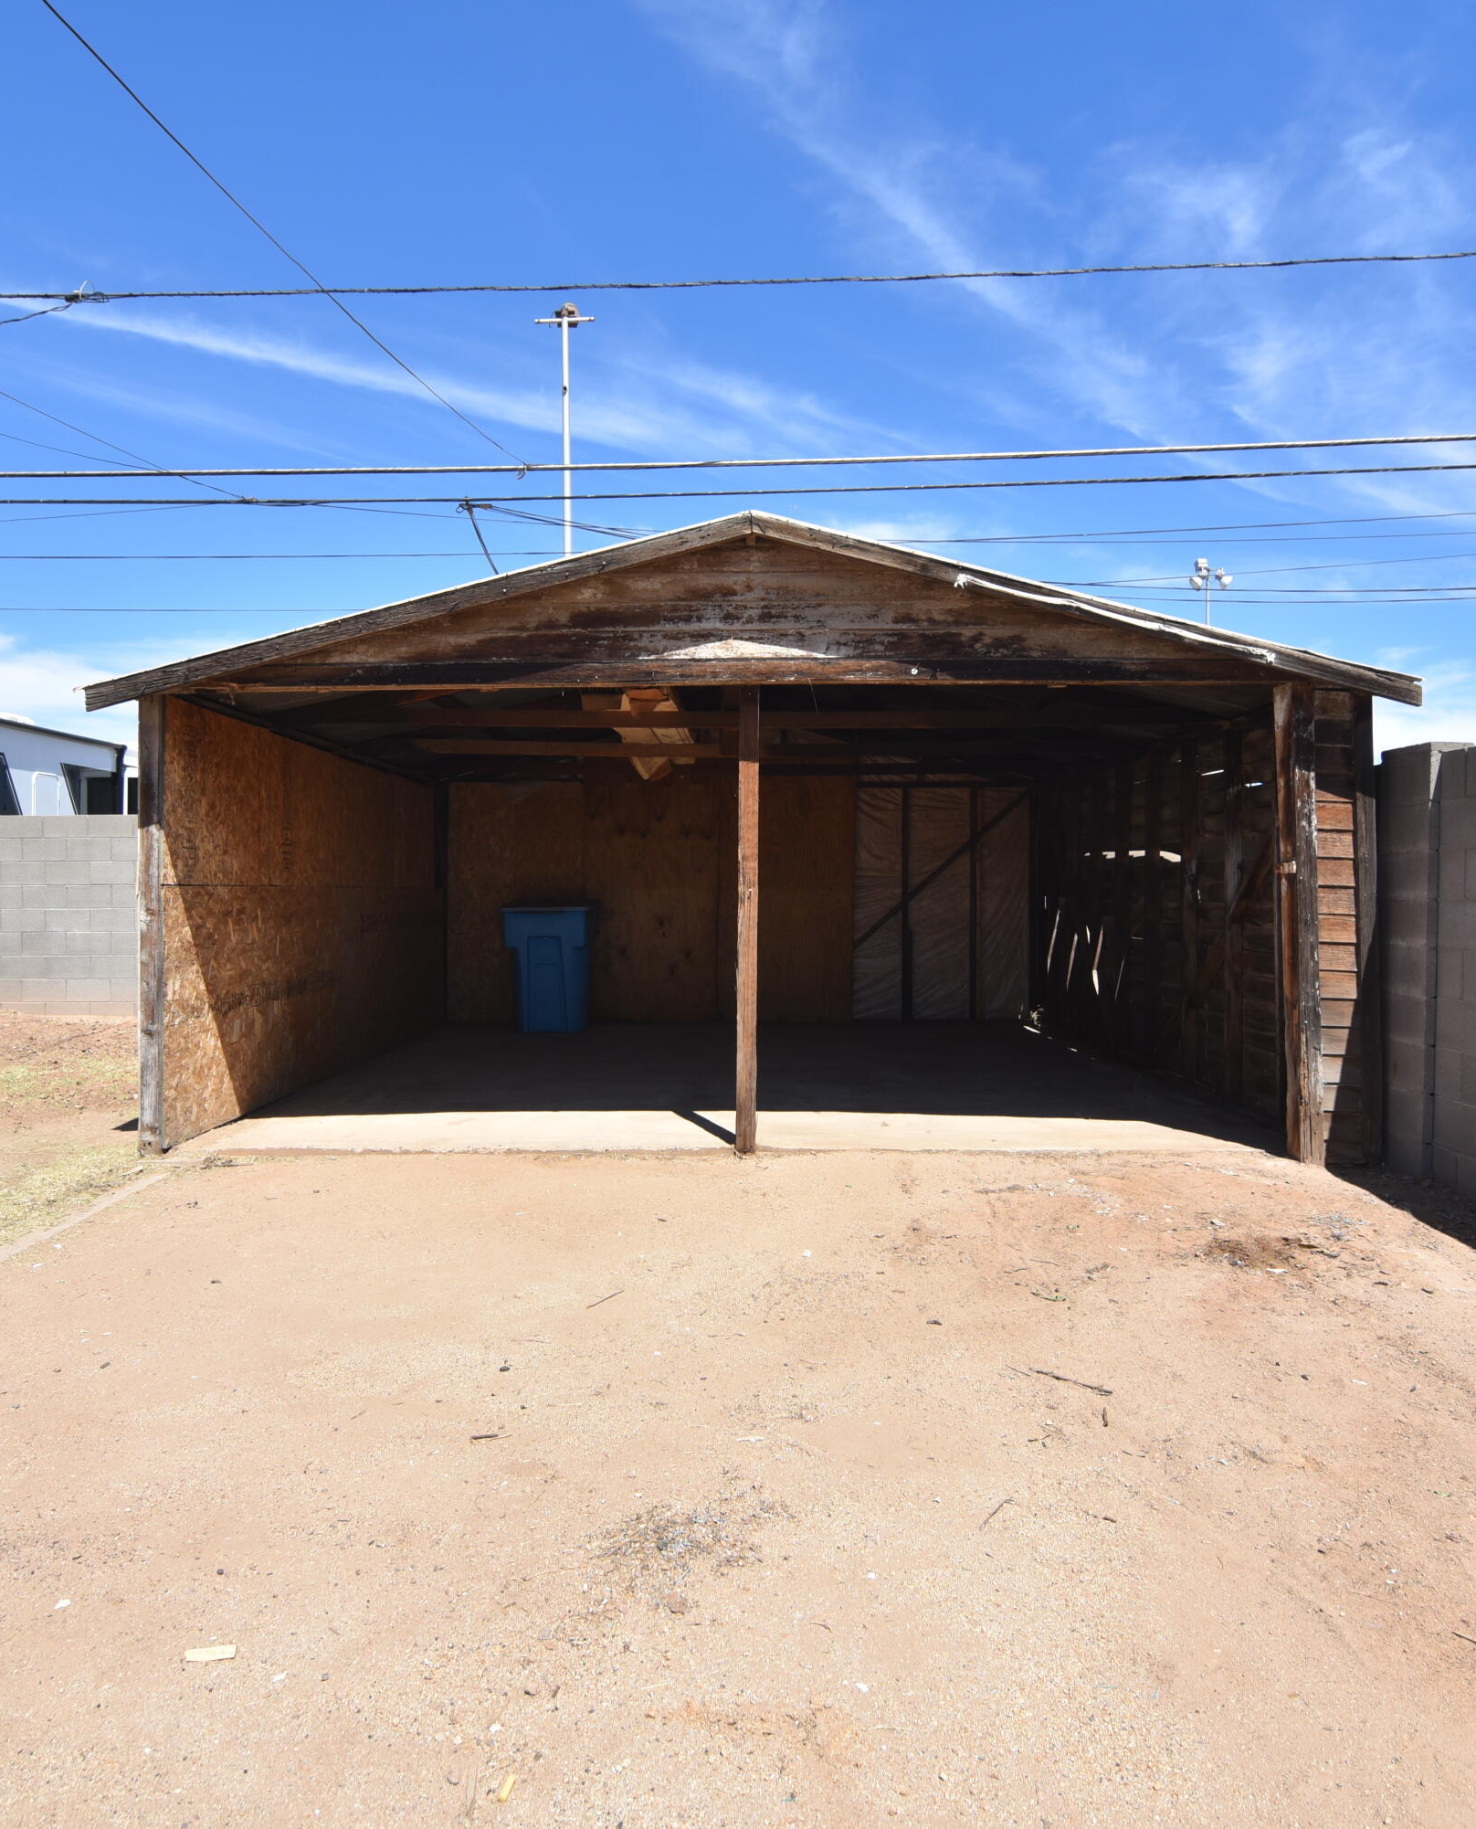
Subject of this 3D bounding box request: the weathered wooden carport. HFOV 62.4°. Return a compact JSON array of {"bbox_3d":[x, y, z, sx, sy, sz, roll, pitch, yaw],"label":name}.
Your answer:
[{"bbox_3d":[0.090,-0.397,8.280,5.950,2.910,5.720,0,1,1],"label":"weathered wooden carport"}]

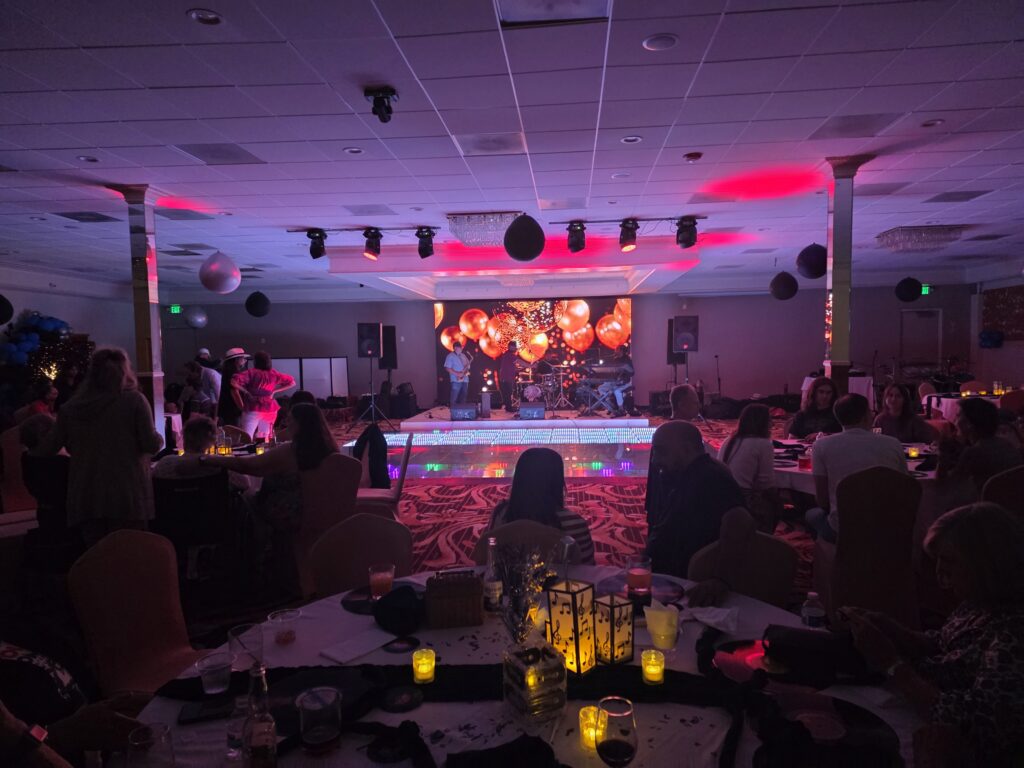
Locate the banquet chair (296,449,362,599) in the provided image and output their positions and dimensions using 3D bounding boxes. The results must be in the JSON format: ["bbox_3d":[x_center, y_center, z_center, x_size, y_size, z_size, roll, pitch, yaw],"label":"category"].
[{"bbox_3d":[-1.351,0.915,4.688,0.460,0.930,0.580,-3,3,-36],"label":"banquet chair"}]

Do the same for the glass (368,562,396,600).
[{"bbox_3d":[-0.435,0.661,2.282,0.085,0.102,0.085,-1,3,5],"label":"glass"}]

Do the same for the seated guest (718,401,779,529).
[{"bbox_3d":[1.630,0.734,4.457,0.750,1.240,0.480,-3,3,-41],"label":"seated guest"}]

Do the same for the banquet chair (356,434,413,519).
[{"bbox_3d":[-1.089,0.871,5.490,0.570,0.930,0.450,-1,3,-2],"label":"banquet chair"}]

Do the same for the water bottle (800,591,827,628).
[{"bbox_3d":[0.835,0.649,1.881,0.063,0.140,0.063,-1,3,5],"label":"water bottle"}]

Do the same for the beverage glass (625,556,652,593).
[{"bbox_3d":[0.429,0.648,2.310,0.084,0.097,0.084,-1,2,0],"label":"beverage glass"}]

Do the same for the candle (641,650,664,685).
[{"bbox_3d":[0.351,0.705,1.692,0.056,0.066,0.056,-1,3,5],"label":"candle"}]

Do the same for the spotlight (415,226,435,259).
[{"bbox_3d":[-1.260,-2.050,9.855,0.280,0.440,0.270,-1,3,5],"label":"spotlight"}]

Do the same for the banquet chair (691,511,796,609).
[{"bbox_3d":[0.763,0.983,2.695,0.470,0.920,0.550,-2,3,-20],"label":"banquet chair"}]

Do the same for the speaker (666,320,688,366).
[{"bbox_3d":[3.599,-0.910,14.814,0.420,0.980,0.420,-1,3,11],"label":"speaker"}]

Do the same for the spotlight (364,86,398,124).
[{"bbox_3d":[-0.890,-1.894,4.703,0.220,0.220,0.200,-1,3,10],"label":"spotlight"}]

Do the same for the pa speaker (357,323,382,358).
[{"bbox_3d":[-2.995,-0.914,14.400,0.460,0.710,0.400,-1,3,5],"label":"pa speaker"}]

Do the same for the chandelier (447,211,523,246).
[{"bbox_3d":[-0.307,-2.098,9.326,0.975,0.290,0.970,-1,3,5],"label":"chandelier"}]

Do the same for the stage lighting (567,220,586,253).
[{"bbox_3d":[0.891,-2.038,9.400,0.270,0.440,0.270,-3,3,-30],"label":"stage lighting"}]

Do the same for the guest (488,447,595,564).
[{"bbox_3d":[0.151,0.841,3.178,0.480,1.170,0.780,-1,3,8],"label":"guest"}]

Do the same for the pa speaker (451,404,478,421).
[{"bbox_3d":[-0.960,0.550,13.735,0.540,0.320,0.420,-1,3,5],"label":"pa speaker"}]

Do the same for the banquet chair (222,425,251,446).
[{"bbox_3d":[-2.594,0.848,6.229,0.450,0.910,0.570,-2,3,-10],"label":"banquet chair"}]

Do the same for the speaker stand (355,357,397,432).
[{"bbox_3d":[-2.765,0.209,13.363,0.920,1.490,0.860,-1,3,5],"label":"speaker stand"}]

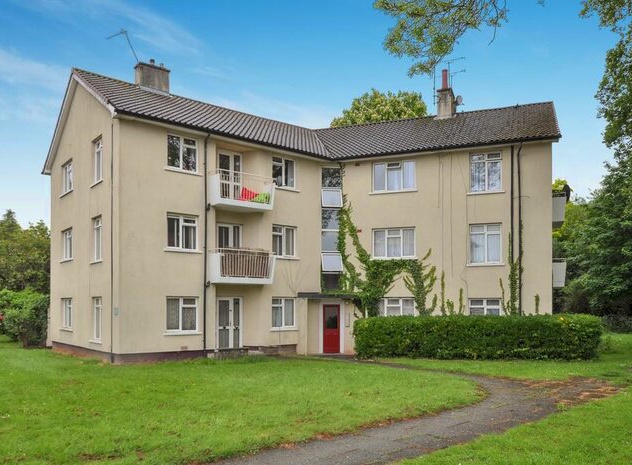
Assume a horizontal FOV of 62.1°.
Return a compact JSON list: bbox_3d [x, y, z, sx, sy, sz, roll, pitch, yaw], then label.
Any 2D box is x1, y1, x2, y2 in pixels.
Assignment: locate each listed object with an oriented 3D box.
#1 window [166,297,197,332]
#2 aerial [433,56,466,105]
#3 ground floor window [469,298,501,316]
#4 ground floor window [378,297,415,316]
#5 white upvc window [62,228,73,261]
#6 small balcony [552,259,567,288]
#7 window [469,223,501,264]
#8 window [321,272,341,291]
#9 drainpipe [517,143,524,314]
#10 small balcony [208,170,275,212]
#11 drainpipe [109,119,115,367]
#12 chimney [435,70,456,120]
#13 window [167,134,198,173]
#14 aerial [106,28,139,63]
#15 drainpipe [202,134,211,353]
[{"bbox_3d":[-4.531,2.798,17.840,1.146,1.242,0.120,2,-4,-37],"label":"window"},{"bbox_3d":[6.212,-7.072,24.400,1.400,2.000,0.800,-1,-3,26],"label":"aerial"},{"bbox_3d":[6.329,3.238,19.630,1.159,1.535,0.140,-2,-5,21],"label":"ground floor window"},{"bbox_3d":[3.128,3.234,20.901,1.739,1.263,0.150,-1,-4,20],"label":"ground floor window"},{"bbox_3d":[-10.203,0.523,21.517,0.140,1.293,1.659,4,-6,-38],"label":"white upvc window"},{"bbox_3d":[10.103,1.781,22.157,0.780,1.162,2.192,-1,-4,20],"label":"small balcony"},{"bbox_3d":[6.375,0.438,19.719,1.133,1.530,0.150,-1,-4,20],"label":"window"},{"bbox_3d":[0.627,2.009,21.500,0.800,0.720,0.100,1,-3,-10],"label":"window"},{"bbox_3d":[7.465,0.301,19.143,0.150,7.137,0.160,-1,-3,21],"label":"drainpipe"},{"bbox_3d":[-2.559,-1.405,18.512,2.192,1.143,0.780,3,-5,-39],"label":"small balcony"},{"bbox_3d":[-6.488,0.335,16.719,0.110,7.620,0.100,2,-4,-39],"label":"drainpipe"},{"bbox_3d":[6.072,-6.464,24.529,0.649,2.220,1.150,-2,-5,21],"label":"chimney"},{"bbox_3d":[-4.479,-2.632,17.636,1.142,1.328,0.140,4,-6,-38],"label":"window"},{"bbox_3d":[-7.574,-7.319,20.526,1.253,1.331,0.450,0,-4,0],"label":"aerial"},{"bbox_3d":[-3.806,0.413,18.040,0.140,7.568,0.130,4,-6,-38],"label":"drainpipe"}]

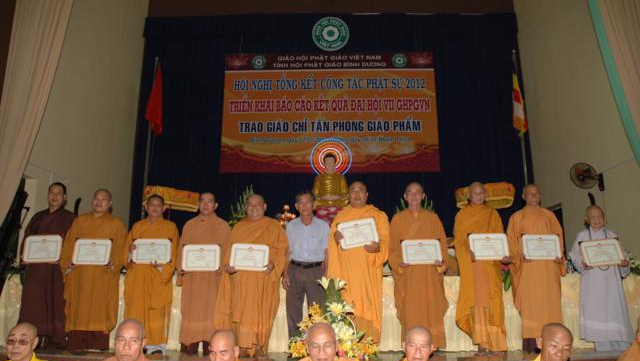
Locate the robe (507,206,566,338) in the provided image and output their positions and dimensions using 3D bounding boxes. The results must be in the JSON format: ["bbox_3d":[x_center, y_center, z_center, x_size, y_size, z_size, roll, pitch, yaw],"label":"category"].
[{"bbox_3d":[2.230,0.918,4.957,0.557,1.324,0.420,0,-12,0],"label":"robe"}]

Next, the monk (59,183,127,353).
[{"bbox_3d":[-2.335,0.900,4.971,0.630,1.655,0.450,2,-12,-8],"label":"monk"}]

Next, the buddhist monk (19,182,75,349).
[{"bbox_3d":[-2.838,0.871,5.029,0.570,1.736,0.430,2,-12,-10],"label":"buddhist monk"}]

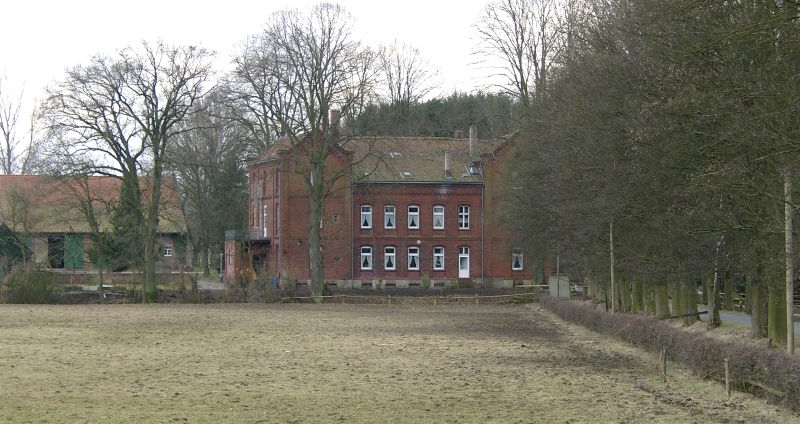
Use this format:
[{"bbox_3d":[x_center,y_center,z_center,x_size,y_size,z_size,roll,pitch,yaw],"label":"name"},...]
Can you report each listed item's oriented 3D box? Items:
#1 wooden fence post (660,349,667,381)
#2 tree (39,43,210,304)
[{"bbox_3d":[7.183,4.184,63.000,0.120,0.930,0.120,0,-1,0],"label":"wooden fence post"},{"bbox_3d":[-21.695,-3.264,184.000,13.300,20.700,12.500,0,-1,0],"label":"tree"}]

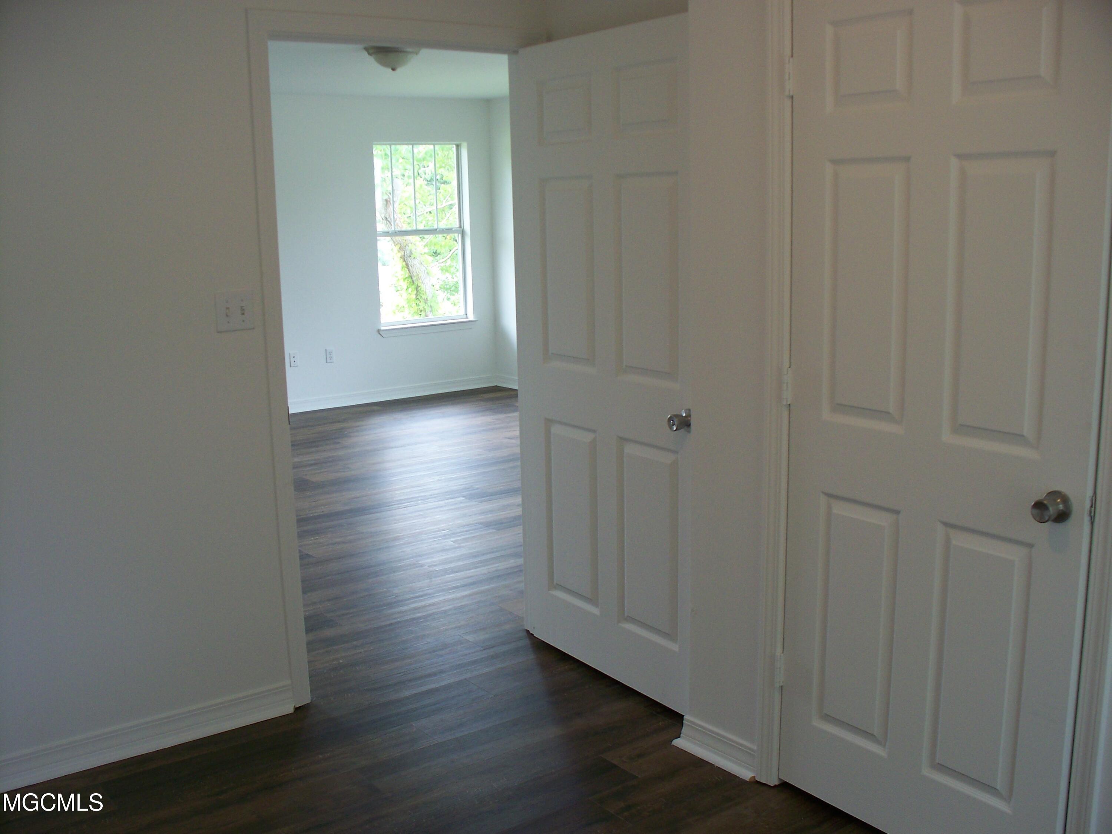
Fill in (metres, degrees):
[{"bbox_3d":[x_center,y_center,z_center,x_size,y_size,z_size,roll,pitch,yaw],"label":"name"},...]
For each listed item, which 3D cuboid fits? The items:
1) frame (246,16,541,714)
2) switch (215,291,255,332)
[{"bbox_3d":[-0.464,-0.190,3.800,1.030,2.110,0.140,-9,13,-34],"label":"frame"},{"bbox_3d":[-0.937,-0.308,3.371,0.114,0.114,0.018,-9,13,-34],"label":"switch"}]

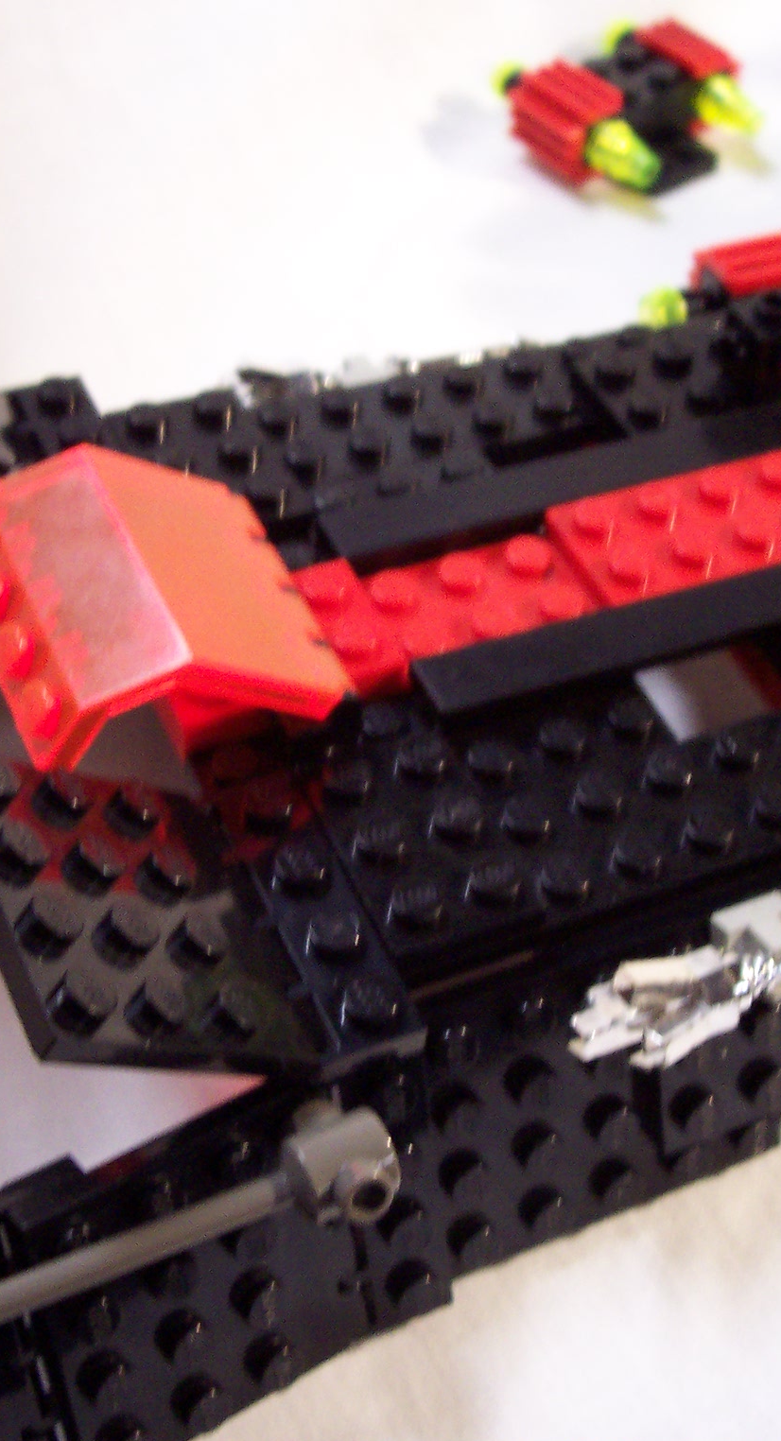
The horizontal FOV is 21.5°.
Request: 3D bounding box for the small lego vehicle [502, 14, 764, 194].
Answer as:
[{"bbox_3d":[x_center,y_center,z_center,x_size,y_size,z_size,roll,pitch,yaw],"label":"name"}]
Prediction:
[{"bbox_3d":[0.041,-0.101,0.343,0.040,0.014,0.031,-28,56,-29],"label":"small lego vehicle"}]

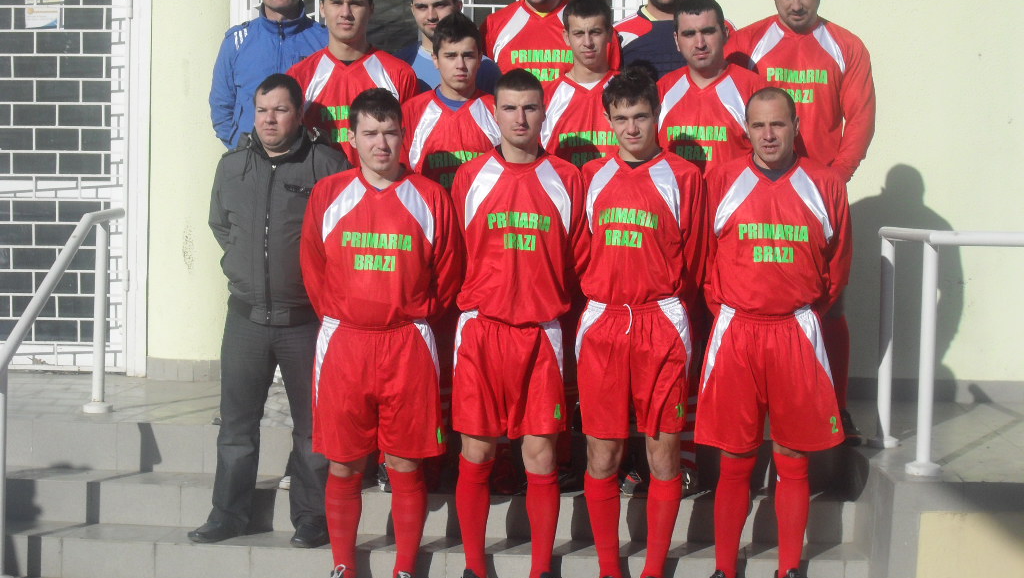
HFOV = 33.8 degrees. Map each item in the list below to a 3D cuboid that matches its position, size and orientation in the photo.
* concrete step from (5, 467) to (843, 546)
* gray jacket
[{"bbox_3d":[-0.313,0.788,6.082,3.064,0.151,0.287,1,3,3],"label":"concrete step"},{"bbox_3d":[-0.794,-0.212,5.797,0.510,0.664,0.340,2,3,12],"label":"gray jacket"}]

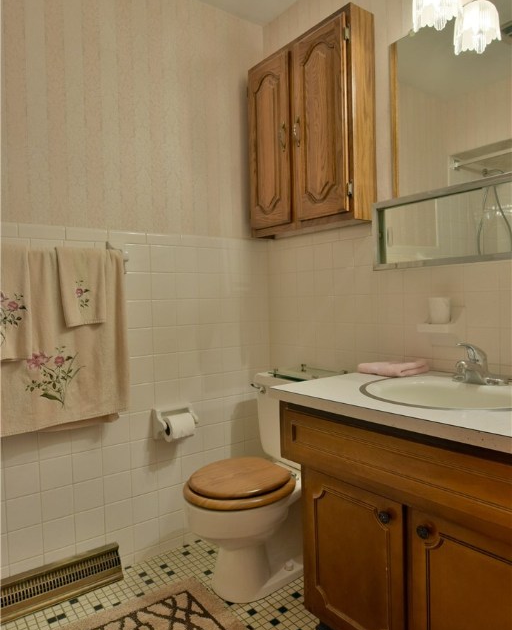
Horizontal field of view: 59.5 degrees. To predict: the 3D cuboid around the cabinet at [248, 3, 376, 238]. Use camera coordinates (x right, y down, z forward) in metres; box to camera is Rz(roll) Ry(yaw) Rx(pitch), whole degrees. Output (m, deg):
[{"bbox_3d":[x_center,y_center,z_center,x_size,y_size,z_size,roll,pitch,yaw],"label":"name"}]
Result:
[{"bbox_3d":[0.197,-0.718,1.823,0.147,0.744,0.587,-3,3,-38],"label":"cabinet"}]

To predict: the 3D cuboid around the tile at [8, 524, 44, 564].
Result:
[{"bbox_3d":[-0.781,0.773,1.514,0.107,0.107,0.009,-3,2,-37],"label":"tile"}]

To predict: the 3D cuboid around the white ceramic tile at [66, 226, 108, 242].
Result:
[{"bbox_3d":[-0.625,-0.296,1.663,0.152,0.044,0.010,-3,1,-36],"label":"white ceramic tile"}]

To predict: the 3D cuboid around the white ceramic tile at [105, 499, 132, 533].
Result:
[{"bbox_3d":[-0.529,0.775,1.731,0.108,0.108,0.010,-3,1,-36],"label":"white ceramic tile"}]

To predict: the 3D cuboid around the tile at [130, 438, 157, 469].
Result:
[{"bbox_3d":[-0.453,0.553,1.807,0.108,0.109,0.010,-3,2,-36],"label":"tile"}]

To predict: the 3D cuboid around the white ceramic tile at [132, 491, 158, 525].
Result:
[{"bbox_3d":[-0.441,0.772,1.795,0.108,0.108,0.010,-3,1,-36],"label":"white ceramic tile"}]

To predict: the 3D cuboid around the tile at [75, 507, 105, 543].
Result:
[{"bbox_3d":[-0.617,0.772,1.664,0.108,0.108,0.010,-3,3,-38],"label":"tile"}]

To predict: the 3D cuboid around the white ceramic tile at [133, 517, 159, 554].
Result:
[{"bbox_3d":[-0.438,0.882,1.797,0.108,0.108,0.010,-3,1,-36],"label":"white ceramic tile"}]

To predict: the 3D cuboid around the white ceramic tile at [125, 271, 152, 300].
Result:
[{"bbox_3d":[-0.467,-0.111,1.778,0.108,0.108,0.010,-3,1,-36],"label":"white ceramic tile"}]

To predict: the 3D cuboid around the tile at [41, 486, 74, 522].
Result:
[{"bbox_3d":[-0.706,0.667,1.593,0.108,0.108,0.010,-3,3,-38],"label":"tile"}]

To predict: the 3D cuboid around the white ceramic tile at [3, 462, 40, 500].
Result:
[{"bbox_3d":[-0.806,0.570,1.548,0.108,0.109,0.010,-3,2,-36],"label":"white ceramic tile"}]

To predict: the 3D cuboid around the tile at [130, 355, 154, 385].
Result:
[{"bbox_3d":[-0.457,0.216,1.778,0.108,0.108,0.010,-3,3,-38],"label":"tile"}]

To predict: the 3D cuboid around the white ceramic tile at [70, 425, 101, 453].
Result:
[{"bbox_3d":[-0.619,0.441,1.638,0.107,0.107,0.009,-3,2,-37],"label":"white ceramic tile"}]

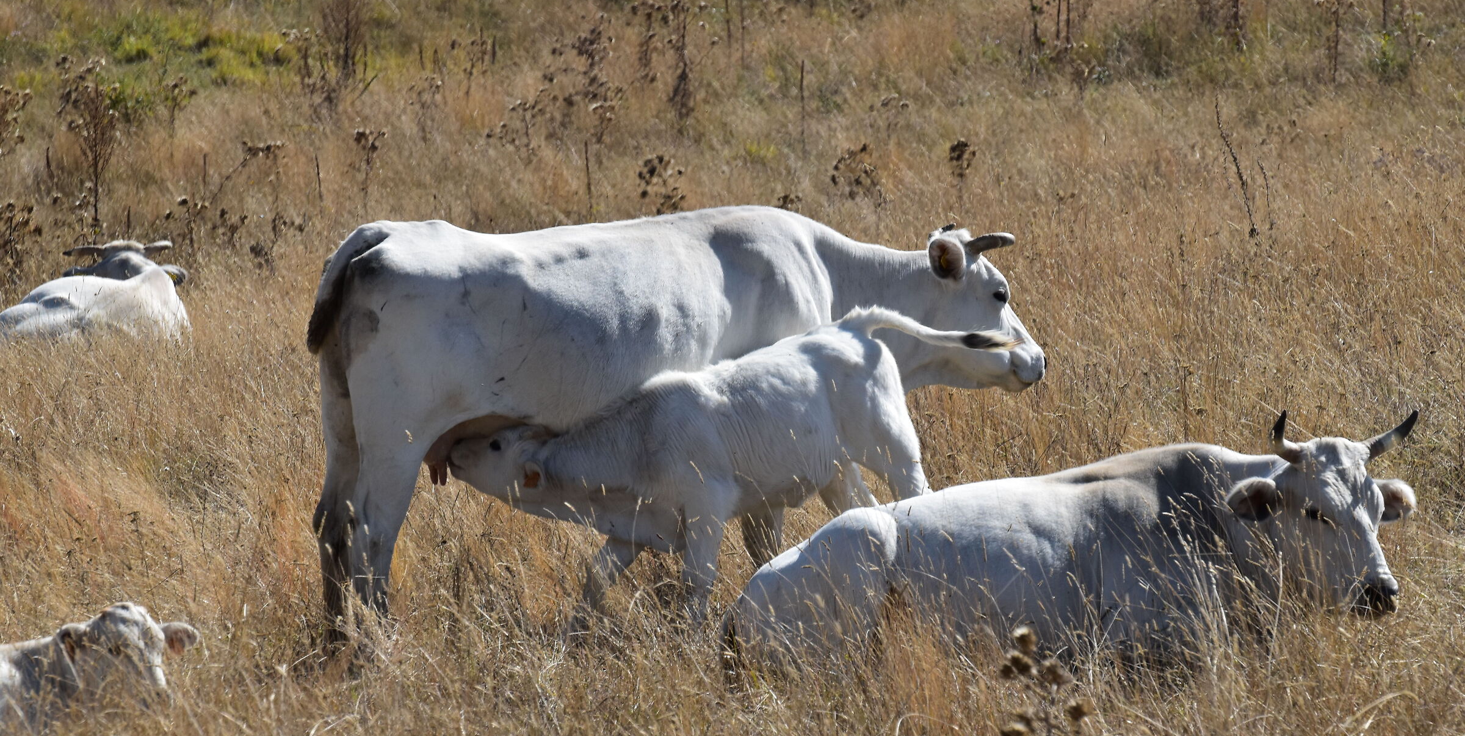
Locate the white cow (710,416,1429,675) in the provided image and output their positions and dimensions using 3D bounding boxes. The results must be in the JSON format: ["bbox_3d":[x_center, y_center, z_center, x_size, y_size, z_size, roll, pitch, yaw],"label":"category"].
[{"bbox_3d":[1.038,0.568,43.000,2.100,0.870,0.900,0,2,10],"label":"white cow"}]

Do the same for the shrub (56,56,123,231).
[{"bbox_3d":[-3.284,-1.140,71.664,0.345,0.912,0.327,0,2,0],"label":"shrub"}]

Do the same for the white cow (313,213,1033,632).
[{"bbox_3d":[-0.140,0.206,46.000,2.460,1.450,0.660,-1,2,-17],"label":"white cow"}]

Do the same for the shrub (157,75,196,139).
[{"bbox_3d":[-3.261,-1.522,82.386,0.228,0.410,0.217,0,2,0],"label":"shrub"}]

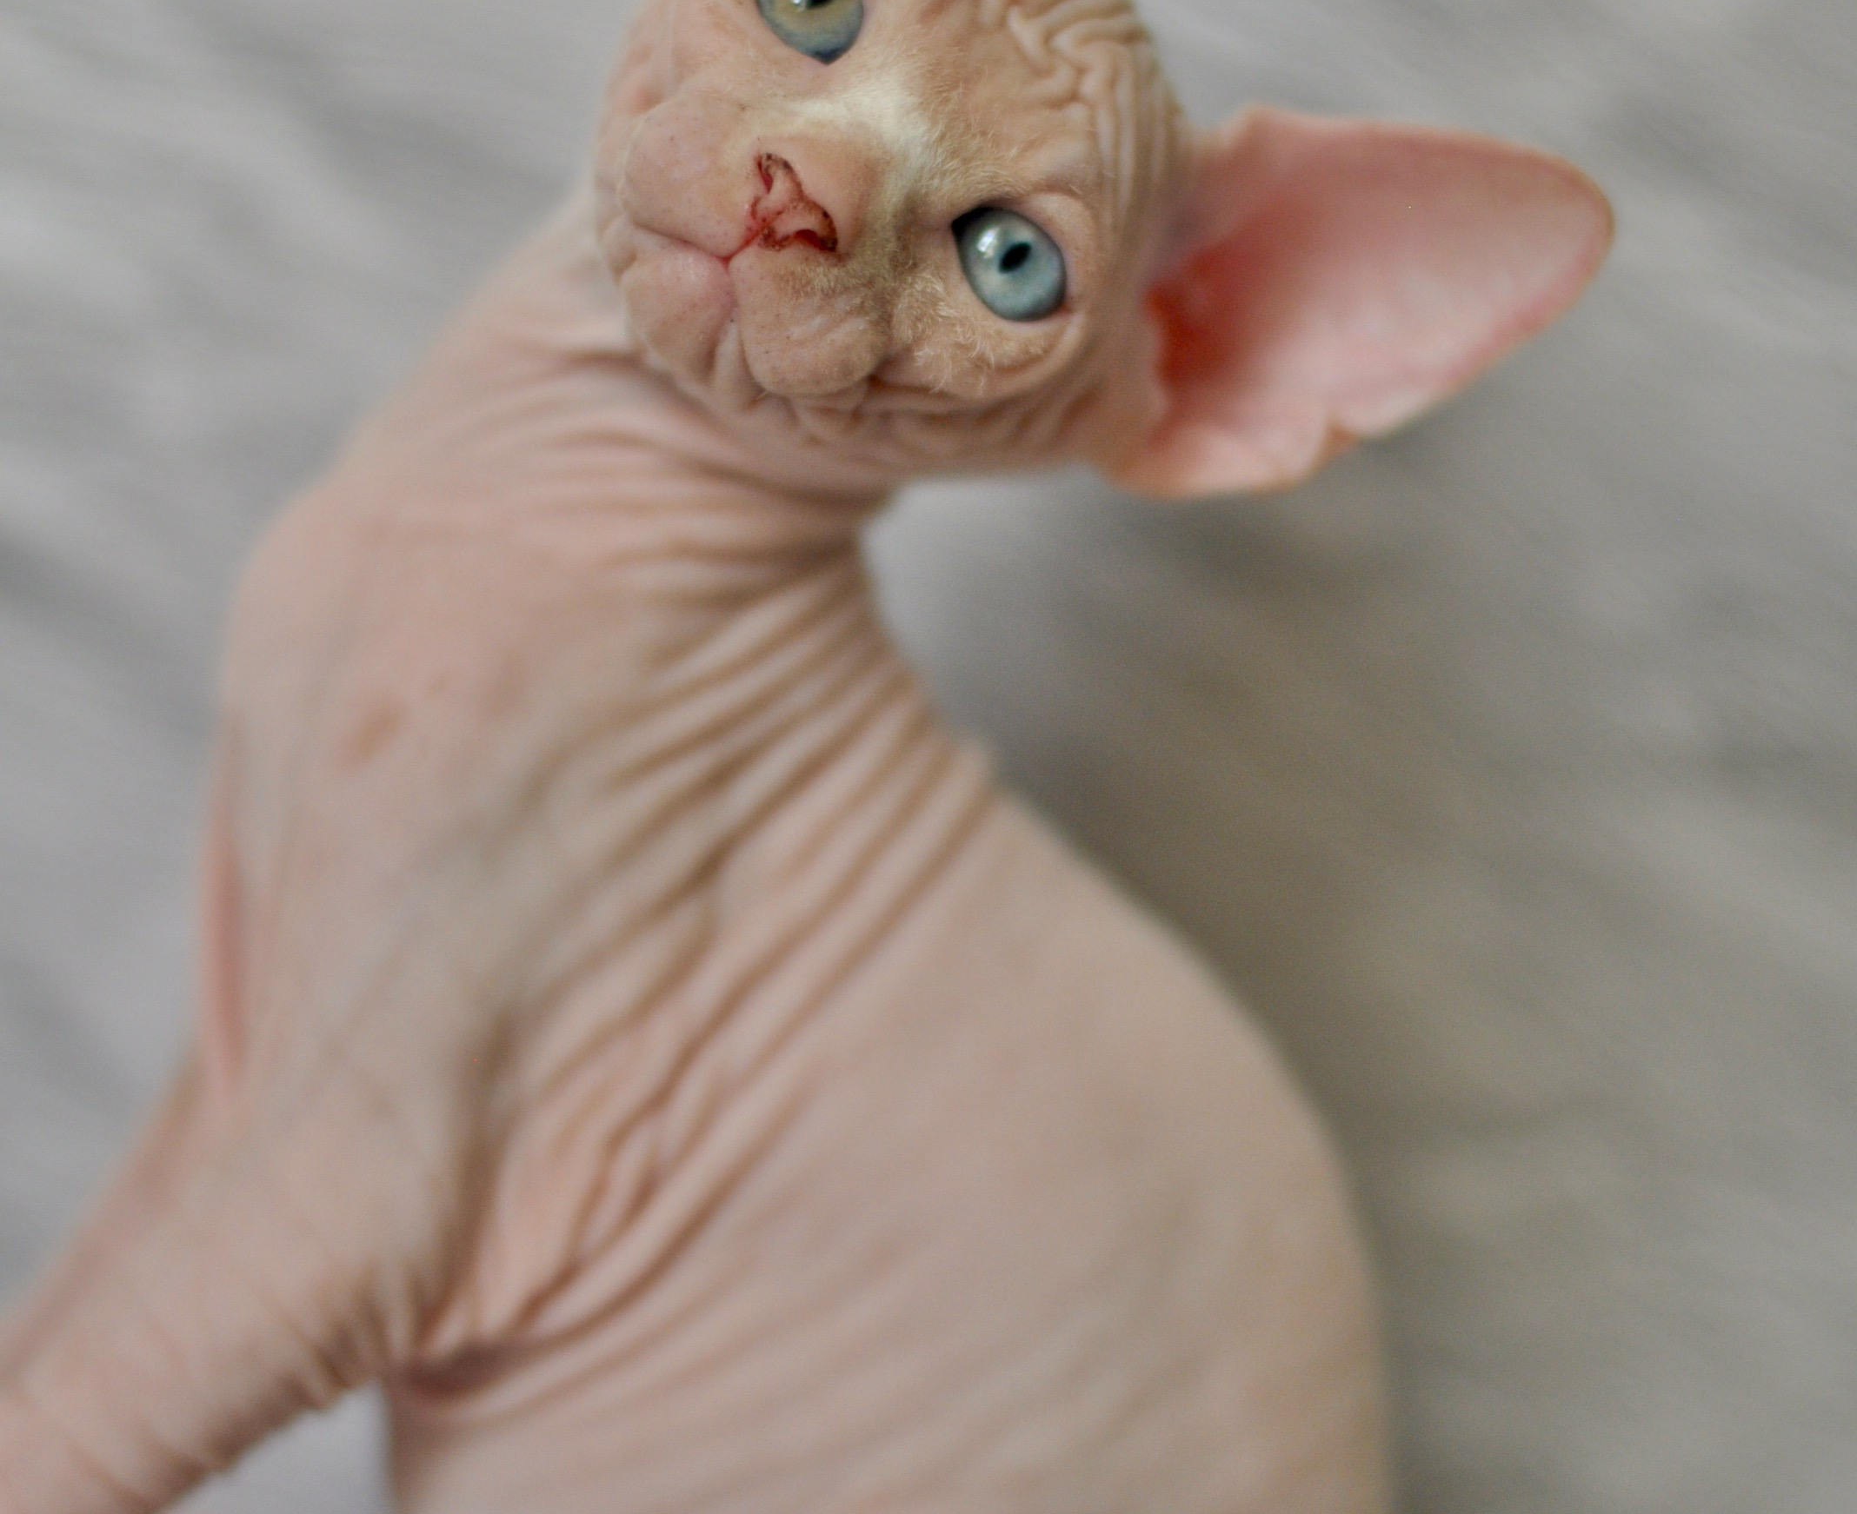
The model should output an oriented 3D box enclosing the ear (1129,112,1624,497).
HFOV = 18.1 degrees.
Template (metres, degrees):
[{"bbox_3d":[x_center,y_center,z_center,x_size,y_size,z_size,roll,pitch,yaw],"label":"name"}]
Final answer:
[{"bbox_3d":[0.045,-0.046,0.598,0.046,0.033,0.023,-15,15,-9],"label":"ear"}]

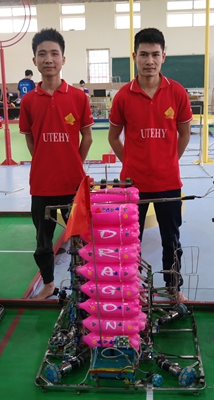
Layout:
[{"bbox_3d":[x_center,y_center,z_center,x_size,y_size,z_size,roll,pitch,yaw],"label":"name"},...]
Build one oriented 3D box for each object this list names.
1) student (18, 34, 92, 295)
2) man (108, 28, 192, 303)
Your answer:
[{"bbox_3d":[-0.322,-0.177,2.894,0.470,1.715,0.320,-3,16,-5],"label":"student"},{"bbox_3d":[0.269,-0.167,2.824,0.500,1.695,0.320,-1,16,3],"label":"man"}]

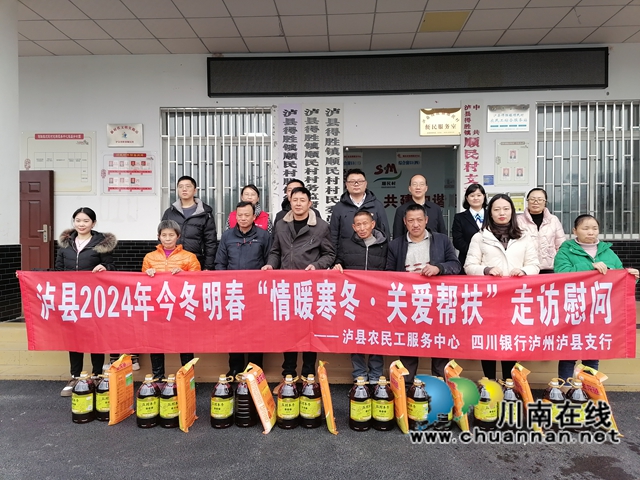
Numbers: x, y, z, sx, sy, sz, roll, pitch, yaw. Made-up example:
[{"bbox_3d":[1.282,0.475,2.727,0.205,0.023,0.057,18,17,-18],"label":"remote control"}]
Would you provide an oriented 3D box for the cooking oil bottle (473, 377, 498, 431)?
[{"bbox_3d":[1.155,1.132,3.475,0.153,0.349,0.153,0,1,-12],"label":"cooking oil bottle"}]

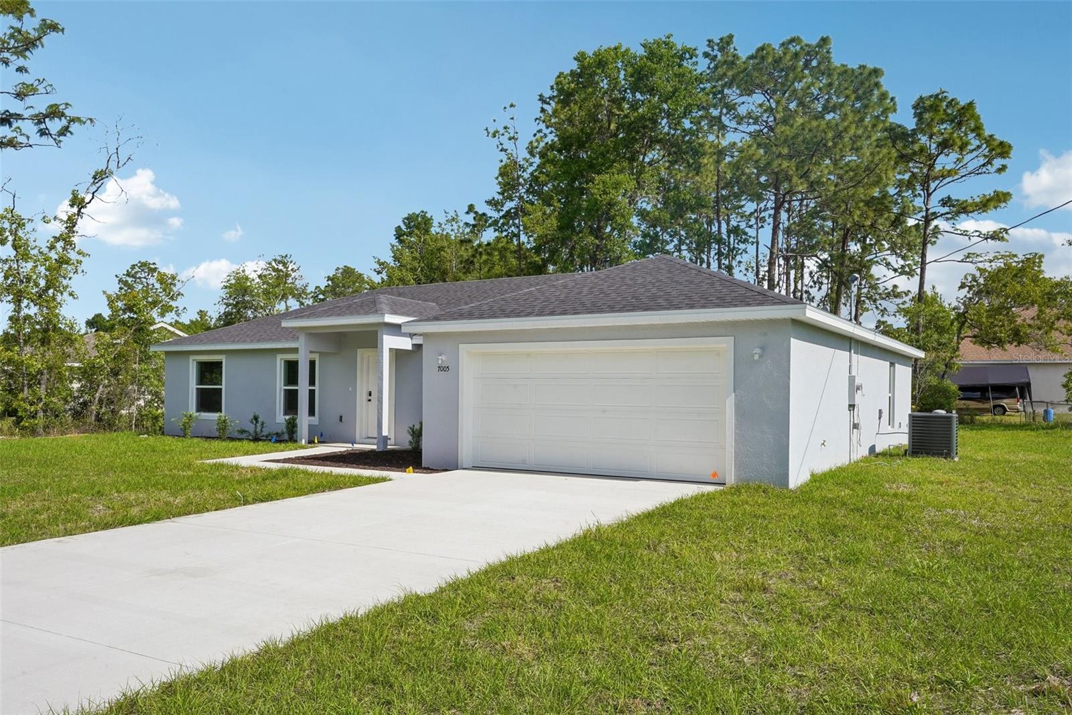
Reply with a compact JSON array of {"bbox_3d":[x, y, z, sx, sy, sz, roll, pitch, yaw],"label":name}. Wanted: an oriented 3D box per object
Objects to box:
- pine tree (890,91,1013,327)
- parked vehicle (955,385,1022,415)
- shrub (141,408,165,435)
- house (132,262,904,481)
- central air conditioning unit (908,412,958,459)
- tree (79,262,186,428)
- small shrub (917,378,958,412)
[{"bbox_3d":[22.949,-5.636,46.000,6.700,18.200,6.700,-1,-3,32],"label":"pine tree"},{"bbox_3d":[28.337,2.721,53.446,4.900,1.850,1.900,-1,-3,32],"label":"parked vehicle"},{"bbox_3d":[-11.847,1.982,25.800,0.900,0.880,0.900,-1,-3,32],"label":"shrub"},{"bbox_3d":[-1.227,0.024,22.106,19.600,4.700,12.400,-1,-3,32],"label":"house"},{"bbox_3d":[8.369,1.625,17.628,0.860,0.920,0.860,-1,-3,32],"label":"central air conditioning unit"},{"bbox_3d":[-13.721,-0.341,28.300,3.500,5.800,3.500,-1,-3,32],"label":"tree"},{"bbox_3d":[20.278,2.109,42.000,2.300,2.100,2.300,-1,-3,32],"label":"small shrub"}]

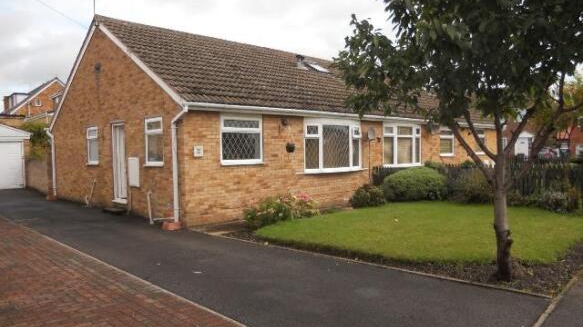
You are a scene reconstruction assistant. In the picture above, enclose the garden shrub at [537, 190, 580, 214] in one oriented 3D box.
[{"bbox_3d":[5.932,0.844,10.100,0.950,0.520,0.850,-2,2,-42],"label":"garden shrub"}]

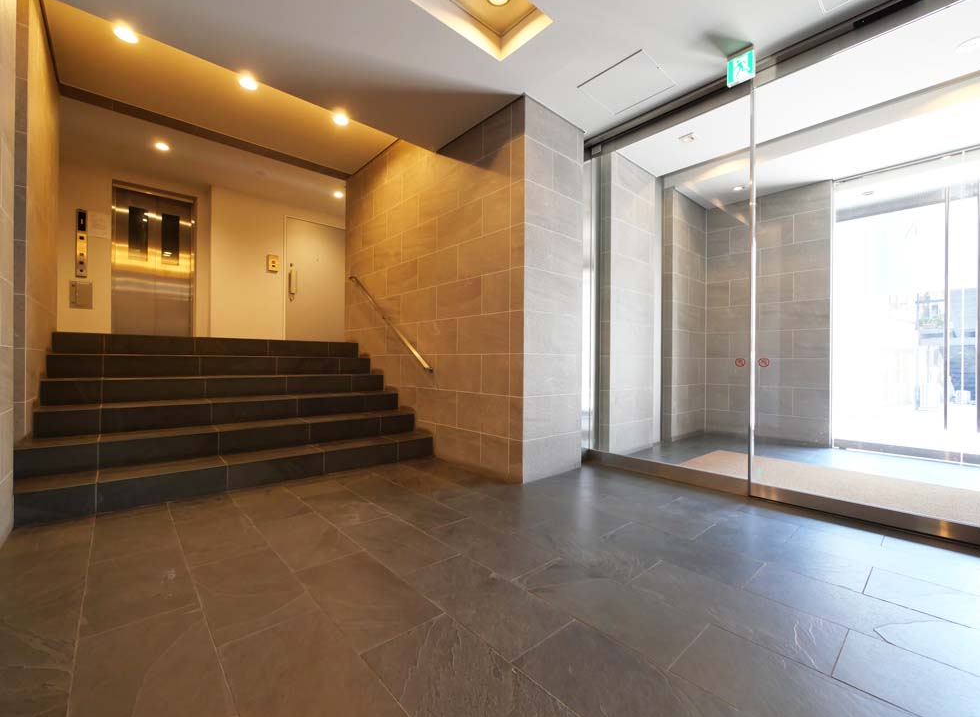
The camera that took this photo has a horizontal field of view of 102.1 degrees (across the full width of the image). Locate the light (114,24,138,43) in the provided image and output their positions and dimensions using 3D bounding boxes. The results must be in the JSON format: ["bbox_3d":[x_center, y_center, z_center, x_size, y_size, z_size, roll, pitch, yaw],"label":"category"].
[{"bbox_3d":[-2.582,-2.316,2.812,0.120,0.050,0.120,1,-1,-43],"label":"light"}]

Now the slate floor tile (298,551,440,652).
[{"bbox_3d":[-0.475,0.877,1.481,0.300,0.015,0.600,1,-1,-43],"label":"slate floor tile"}]

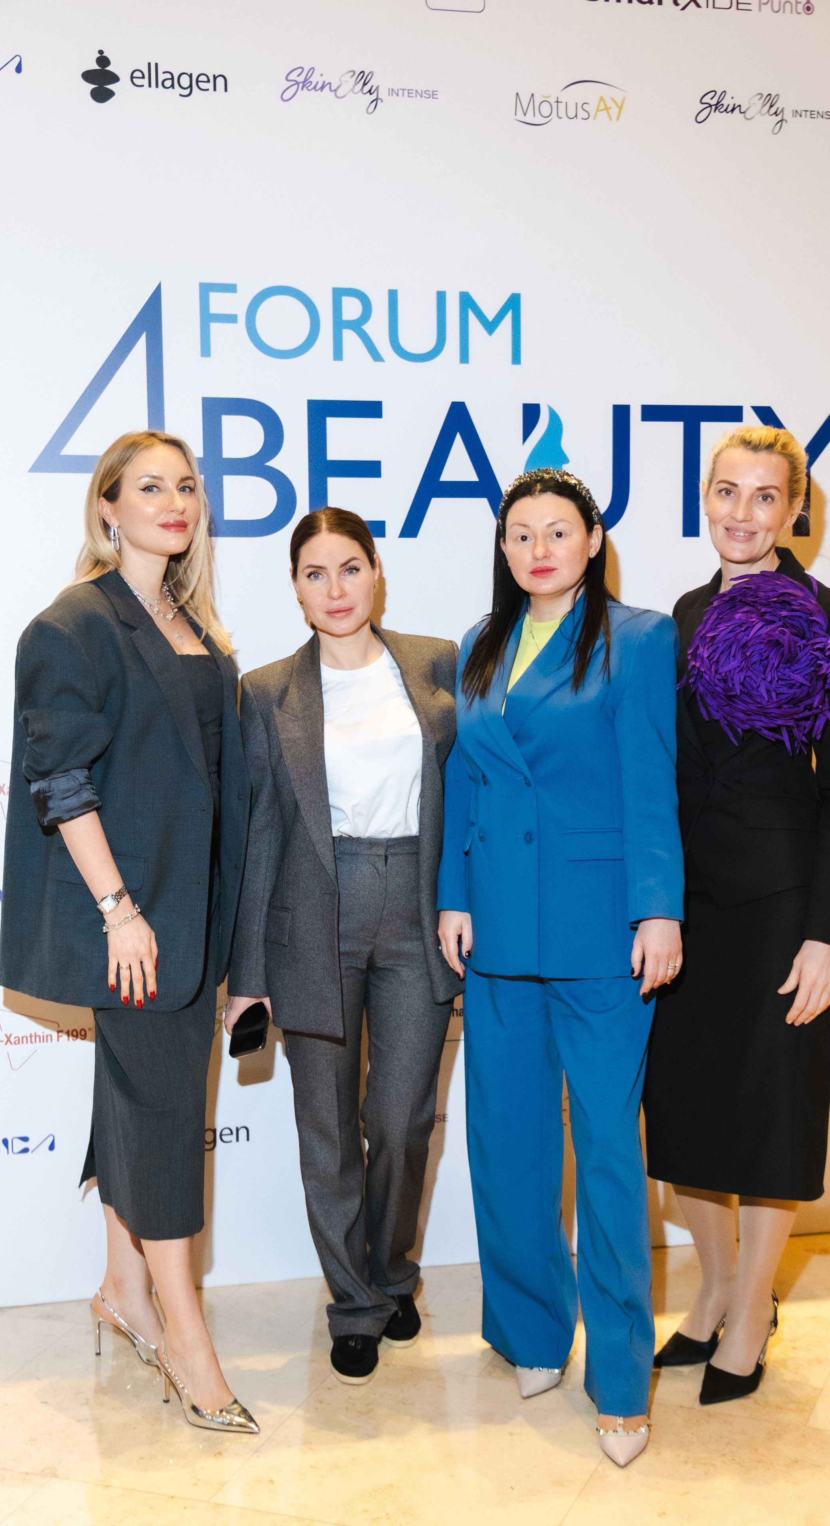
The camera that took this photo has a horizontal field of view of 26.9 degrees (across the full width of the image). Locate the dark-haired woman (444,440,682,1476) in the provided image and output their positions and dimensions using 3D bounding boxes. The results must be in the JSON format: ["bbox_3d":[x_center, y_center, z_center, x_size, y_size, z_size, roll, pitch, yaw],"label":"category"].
[{"bbox_3d":[0.259,0.340,3.119,0.470,1.710,0.420,1,5,22],"label":"dark-haired woman"}]

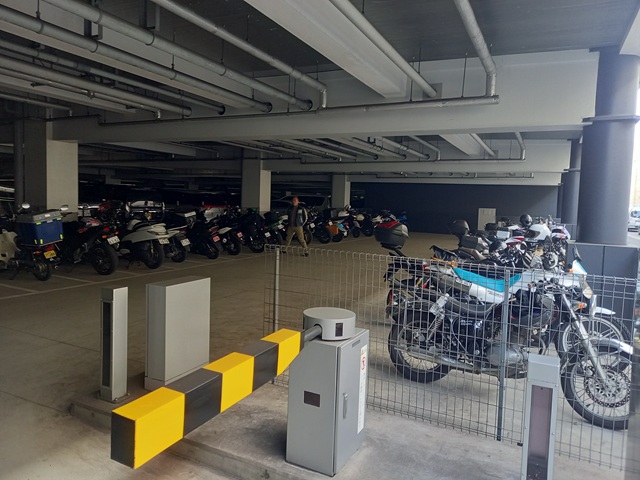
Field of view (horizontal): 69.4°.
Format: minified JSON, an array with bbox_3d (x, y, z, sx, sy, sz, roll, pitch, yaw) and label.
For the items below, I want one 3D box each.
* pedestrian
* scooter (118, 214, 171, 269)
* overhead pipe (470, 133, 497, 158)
[{"bbox_3d":[-0.708,-0.401,13.118,0.580,1.660,0.500,-1,6,-35],"label":"pedestrian"},{"bbox_3d":[-3.994,0.017,9.917,1.900,1.100,0.720,4,6,30],"label":"scooter"},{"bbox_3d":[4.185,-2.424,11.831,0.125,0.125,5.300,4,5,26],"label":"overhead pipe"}]

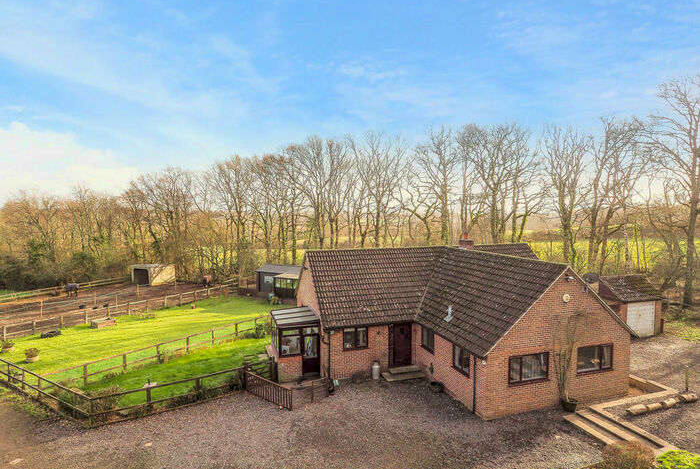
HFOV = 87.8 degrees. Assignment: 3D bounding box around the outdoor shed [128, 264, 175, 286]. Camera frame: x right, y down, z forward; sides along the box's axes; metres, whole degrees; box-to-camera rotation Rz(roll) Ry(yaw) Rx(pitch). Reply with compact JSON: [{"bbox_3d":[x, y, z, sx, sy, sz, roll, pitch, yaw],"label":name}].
[{"bbox_3d":[-22.761,4.535,42.140,3.450,2.220,3.000,1,3,26],"label":"outdoor shed"}]

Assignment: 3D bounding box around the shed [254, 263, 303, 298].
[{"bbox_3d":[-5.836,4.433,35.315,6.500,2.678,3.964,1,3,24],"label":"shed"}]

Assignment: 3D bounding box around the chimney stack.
[{"bbox_3d":[6.313,0.455,19.821,0.580,1.139,0.700,-1,3,-18],"label":"chimney stack"}]

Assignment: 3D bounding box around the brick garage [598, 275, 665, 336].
[{"bbox_3d":[17.138,4.335,23.173,3.503,3.340,3.493,-1,3,-18],"label":"brick garage"}]

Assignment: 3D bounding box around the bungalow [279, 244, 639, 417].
[{"bbox_3d":[4.448,3.618,18.800,16.350,5.434,12.119,-1,3,-18],"label":"bungalow"}]

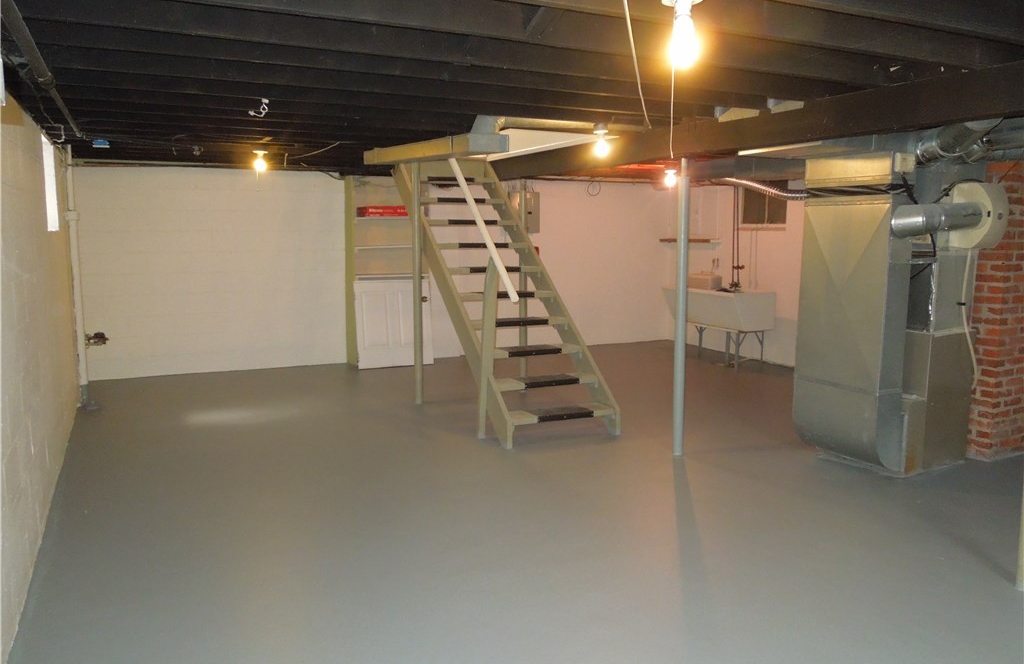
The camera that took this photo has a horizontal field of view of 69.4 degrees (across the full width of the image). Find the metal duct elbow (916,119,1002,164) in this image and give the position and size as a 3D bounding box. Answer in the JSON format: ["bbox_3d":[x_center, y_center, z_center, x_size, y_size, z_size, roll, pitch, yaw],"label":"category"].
[{"bbox_3d":[2.501,-1.080,4.107,0.210,0.220,0.400,-4,9,-26],"label":"metal duct elbow"}]

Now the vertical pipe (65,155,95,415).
[{"bbox_3d":[-3.504,-0.426,5.968,0.105,2.100,0.105,-4,9,-26],"label":"vertical pipe"}]

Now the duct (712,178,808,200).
[{"bbox_3d":[1.792,-1.032,5.332,0.075,0.200,0.890,-4,9,-26],"label":"duct"}]

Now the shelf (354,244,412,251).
[{"bbox_3d":[-1.305,-0.921,8.012,0.800,0.030,0.260,-4,9,-26],"label":"shelf"}]

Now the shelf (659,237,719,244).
[{"bbox_3d":[2.195,-1.123,9.161,0.160,0.045,0.960,-4,9,-26],"label":"shelf"}]

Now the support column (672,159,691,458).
[{"bbox_3d":[1.077,-0.134,4.714,0.067,1.890,0.067,-4,9,-26],"label":"support column"}]

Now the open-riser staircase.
[{"bbox_3d":[-0.182,-0.415,6.087,0.930,2.060,2.520,-4,9,-26],"label":"open-riser staircase"}]

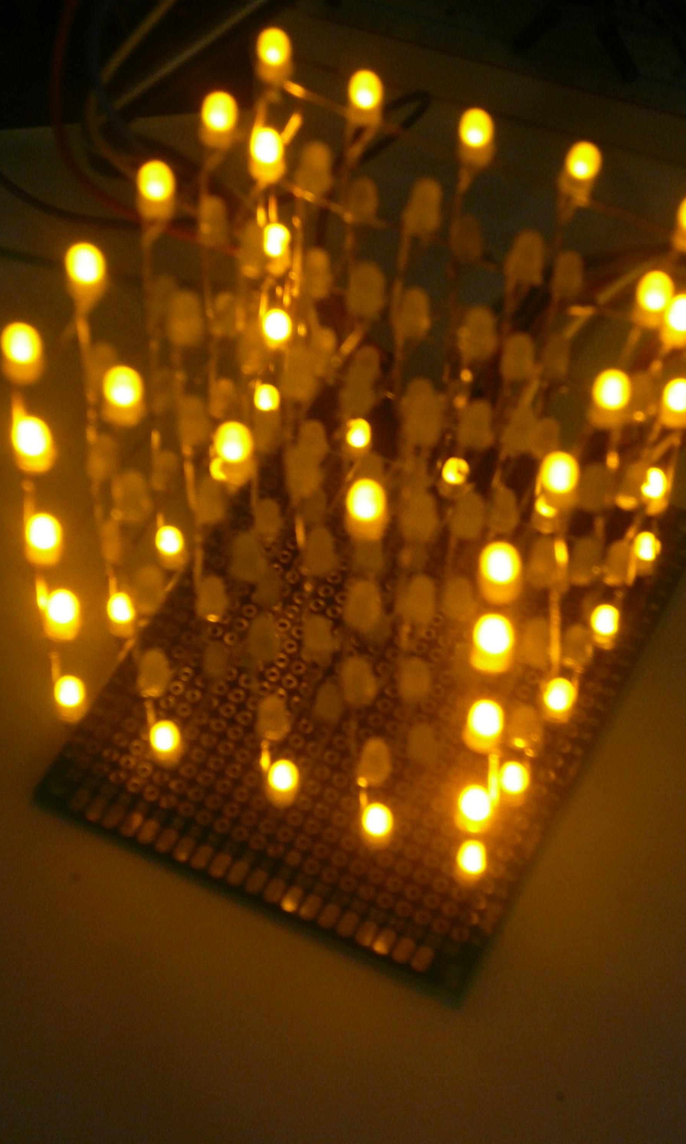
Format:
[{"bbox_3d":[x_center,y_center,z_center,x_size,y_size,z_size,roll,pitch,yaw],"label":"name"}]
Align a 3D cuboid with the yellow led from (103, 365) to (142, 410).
[{"bbox_3d":[-0.022,-0.018,0.245,0.004,0.005,0.004,0,55,0],"label":"yellow led"}]

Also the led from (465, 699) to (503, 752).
[{"bbox_3d":[0.015,0.016,0.258,0.004,0.005,0.004,0,54,0],"label":"led"}]

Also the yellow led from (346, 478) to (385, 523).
[{"bbox_3d":[0.002,-0.006,0.238,0.004,0.005,0.004,0,55,0],"label":"yellow led"}]

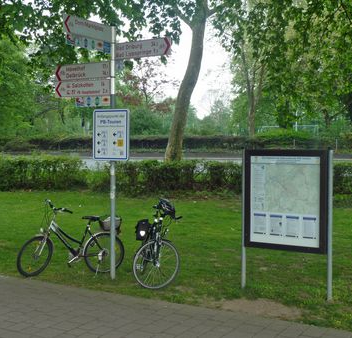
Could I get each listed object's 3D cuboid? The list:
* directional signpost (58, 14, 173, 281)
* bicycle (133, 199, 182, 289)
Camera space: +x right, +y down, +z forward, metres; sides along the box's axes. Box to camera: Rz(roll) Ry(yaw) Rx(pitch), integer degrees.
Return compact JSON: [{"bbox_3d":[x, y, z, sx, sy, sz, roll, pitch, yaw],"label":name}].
[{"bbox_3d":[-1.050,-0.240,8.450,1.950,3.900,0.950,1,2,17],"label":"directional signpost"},{"bbox_3d":[-0.360,1.085,8.660,0.640,1.240,1.680,0,2,-13],"label":"bicycle"}]

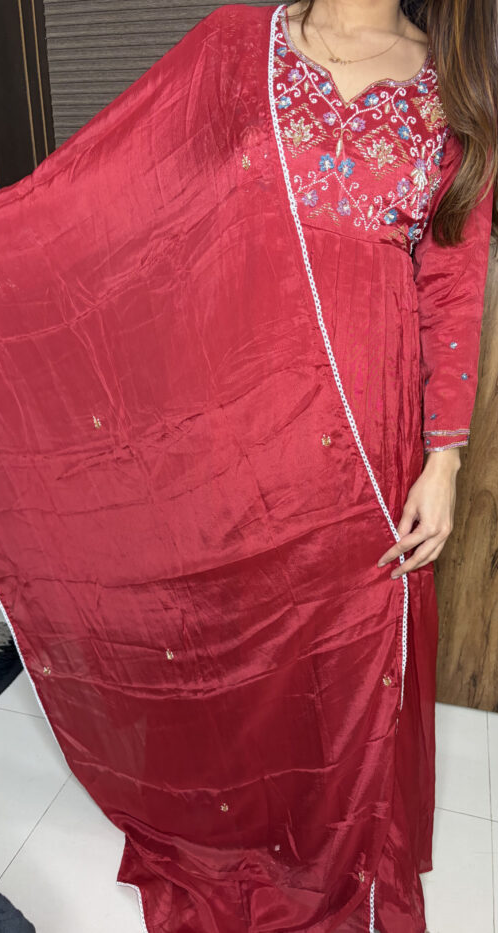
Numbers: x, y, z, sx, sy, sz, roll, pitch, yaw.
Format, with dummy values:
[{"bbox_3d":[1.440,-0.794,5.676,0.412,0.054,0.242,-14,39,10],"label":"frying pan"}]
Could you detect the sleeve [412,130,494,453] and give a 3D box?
[{"bbox_3d":[0.267,-0.229,0.936,0.105,0.435,0.120,2,17,10],"label":"sleeve"}]

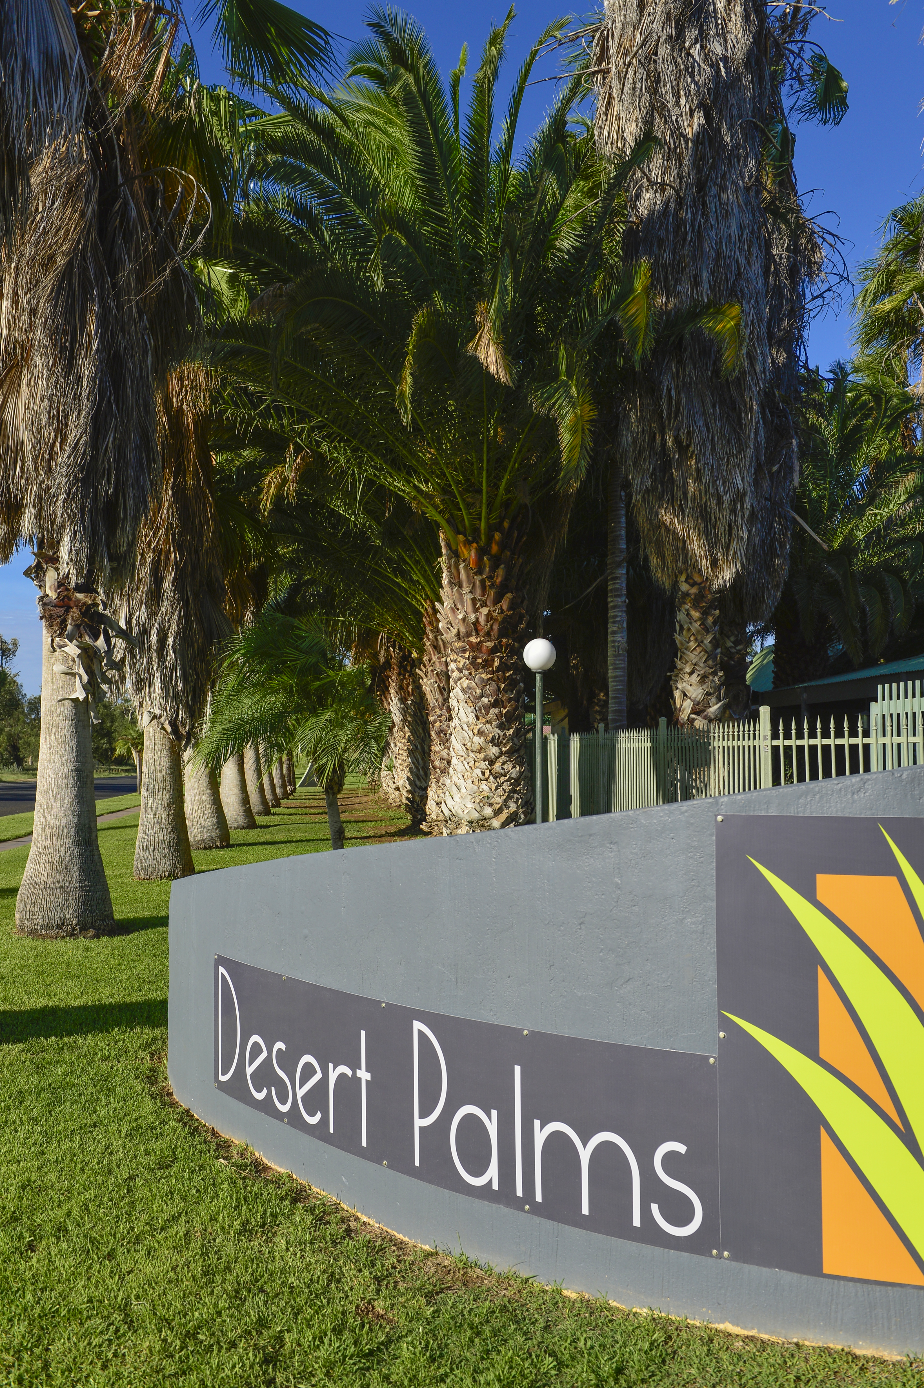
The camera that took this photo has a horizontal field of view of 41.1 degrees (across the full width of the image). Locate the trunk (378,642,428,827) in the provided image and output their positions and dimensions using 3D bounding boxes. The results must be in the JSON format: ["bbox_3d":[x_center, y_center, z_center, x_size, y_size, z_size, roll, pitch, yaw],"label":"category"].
[{"bbox_3d":[-1.179,0.800,24.600,0.950,3.700,0.850,-1,-2,0],"label":"trunk"}]

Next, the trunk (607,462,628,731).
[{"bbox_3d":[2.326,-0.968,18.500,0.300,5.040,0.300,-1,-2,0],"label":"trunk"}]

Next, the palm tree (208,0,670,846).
[{"bbox_3d":[-0.225,-3.511,16.500,6.200,11.240,6.000,-1,-2,0],"label":"palm tree"}]

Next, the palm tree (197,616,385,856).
[{"bbox_3d":[-2.269,0.587,16.700,2.550,3.360,2.400,-1,-2,0],"label":"palm tree"}]

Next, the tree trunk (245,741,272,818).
[{"bbox_3d":[-4.840,2.003,29.200,0.650,1.720,0.650,-1,-2,0],"label":"tree trunk"}]

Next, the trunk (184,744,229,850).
[{"bbox_3d":[-4.112,1.636,19.900,0.740,1.680,0.720,-1,-2,0],"label":"trunk"}]

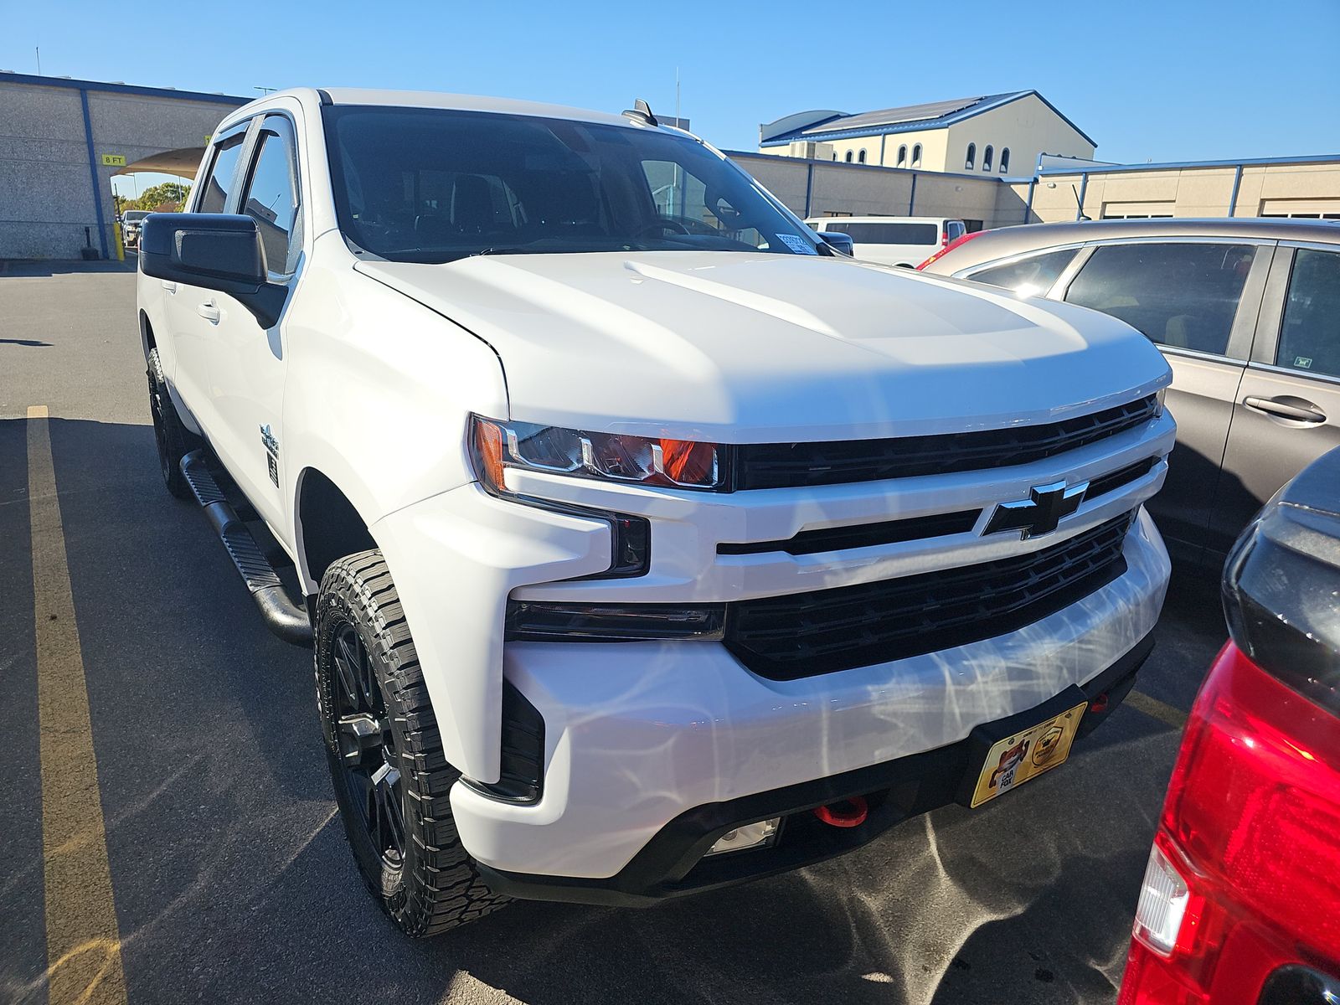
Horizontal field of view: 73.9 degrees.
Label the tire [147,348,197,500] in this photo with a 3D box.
[{"bbox_3d":[-2.680,-0.487,4.954,0.280,0.840,0.840,-9,21,-34],"label":"tire"}]

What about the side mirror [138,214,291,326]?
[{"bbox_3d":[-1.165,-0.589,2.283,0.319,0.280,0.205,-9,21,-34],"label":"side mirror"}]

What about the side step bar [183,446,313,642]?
[{"bbox_3d":[-1.571,0.107,3.307,0.208,0.120,2.050,-9,21,-34],"label":"side step bar"}]

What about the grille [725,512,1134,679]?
[{"bbox_3d":[0.631,0.170,1.773,1.240,0.200,0.160,-9,20,-33],"label":"grille"}]

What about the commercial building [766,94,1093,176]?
[{"bbox_3d":[18.664,-23.885,67.372,16.228,11.354,18.068,-9,20,-33],"label":"commercial building"}]

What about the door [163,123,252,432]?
[{"bbox_3d":[-1.817,-0.847,3.507,0.230,1.200,1.050,-9,21,-34],"label":"door"}]

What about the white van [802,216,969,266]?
[{"bbox_3d":[5.475,-7.078,25.544,5.800,2.090,2.000,14,20,36],"label":"white van"}]

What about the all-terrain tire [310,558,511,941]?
[{"bbox_3d":[-0.557,0.517,2.036,0.280,0.840,0.840,-9,21,-34],"label":"all-terrain tire"}]

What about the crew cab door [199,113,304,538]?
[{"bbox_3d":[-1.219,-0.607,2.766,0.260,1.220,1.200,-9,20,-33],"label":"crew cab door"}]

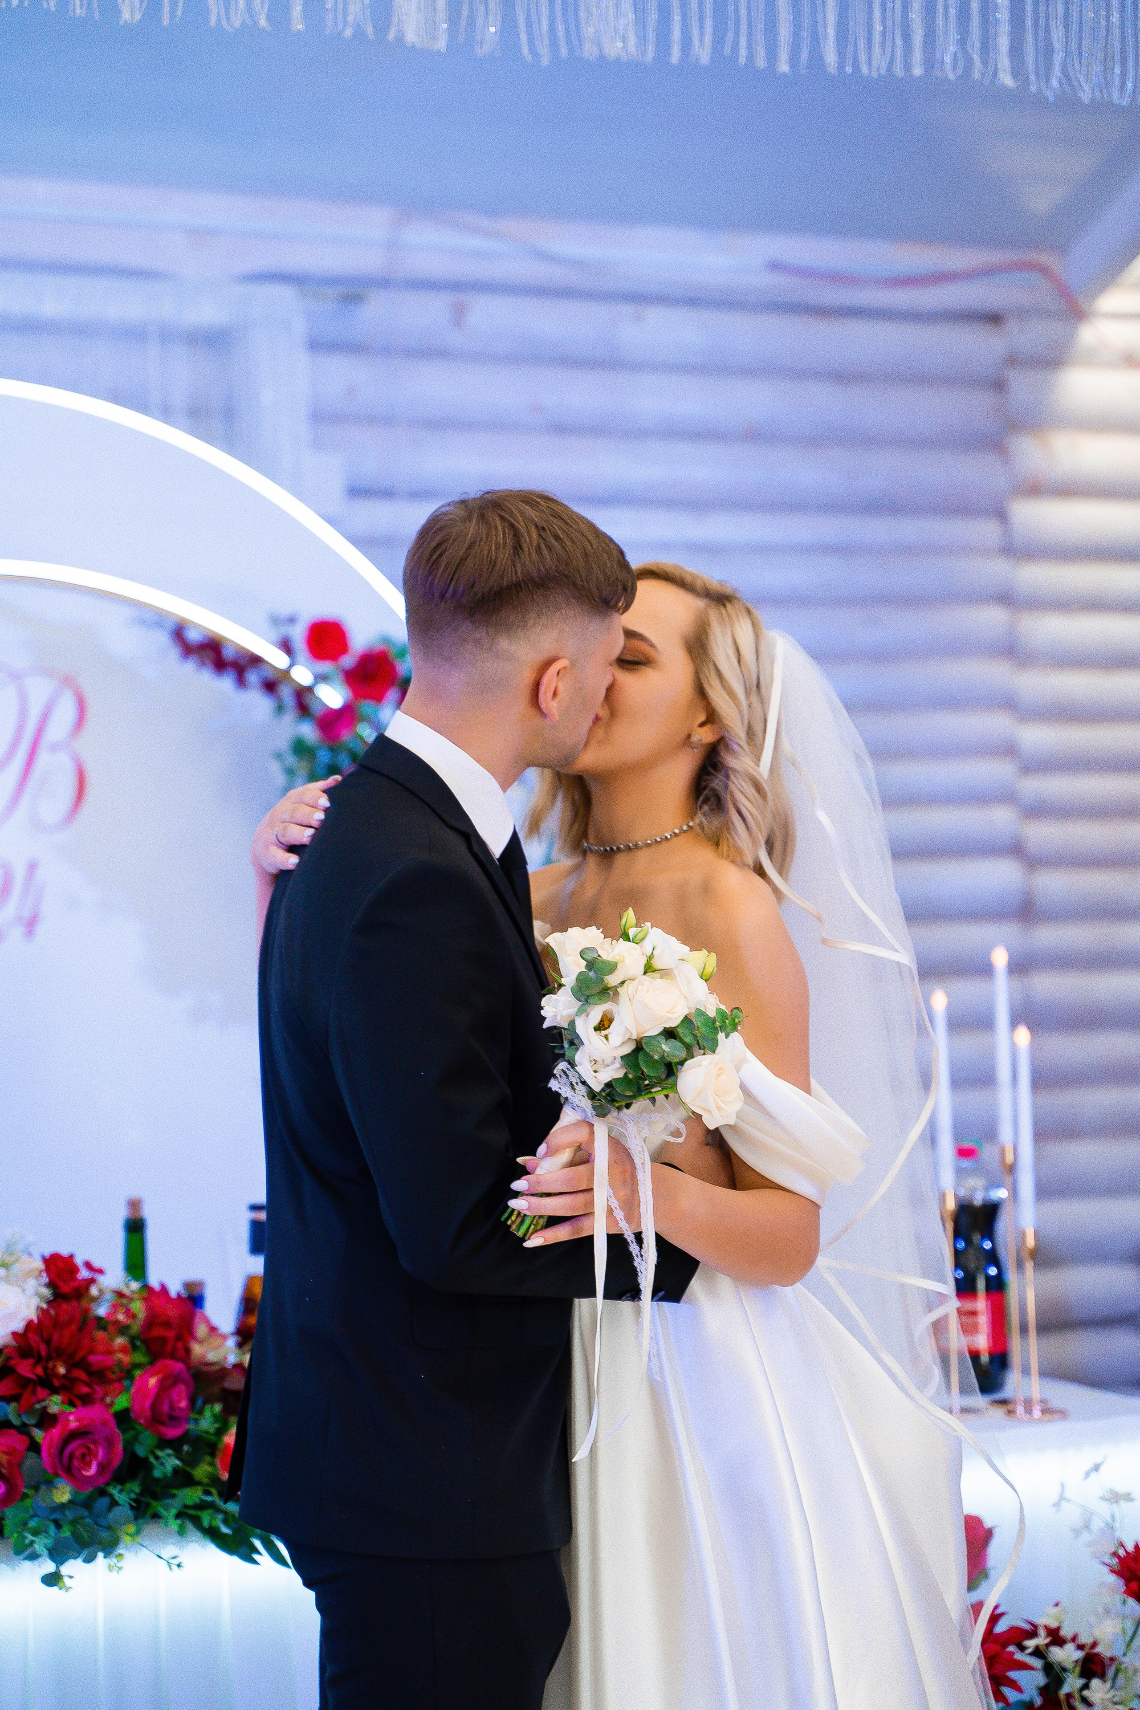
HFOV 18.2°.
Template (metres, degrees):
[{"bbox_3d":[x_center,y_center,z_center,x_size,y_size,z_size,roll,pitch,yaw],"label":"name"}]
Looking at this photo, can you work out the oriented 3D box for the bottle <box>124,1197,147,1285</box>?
[{"bbox_3d":[-0.527,0.587,4.376,0.076,0.330,0.076,-2,-1,0],"label":"bottle"}]

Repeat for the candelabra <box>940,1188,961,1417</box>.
[{"bbox_3d":[0.492,0.577,4.589,0.075,0.283,0.075,-2,-1,0],"label":"candelabra"}]

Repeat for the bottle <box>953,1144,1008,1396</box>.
[{"bbox_3d":[0.542,0.555,4.810,0.091,0.332,0.091,-2,-1,0],"label":"bottle"}]

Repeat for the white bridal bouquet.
[{"bbox_3d":[0.045,0.181,3.050,0.210,0.300,0.200,30,17,0],"label":"white bridal bouquet"}]

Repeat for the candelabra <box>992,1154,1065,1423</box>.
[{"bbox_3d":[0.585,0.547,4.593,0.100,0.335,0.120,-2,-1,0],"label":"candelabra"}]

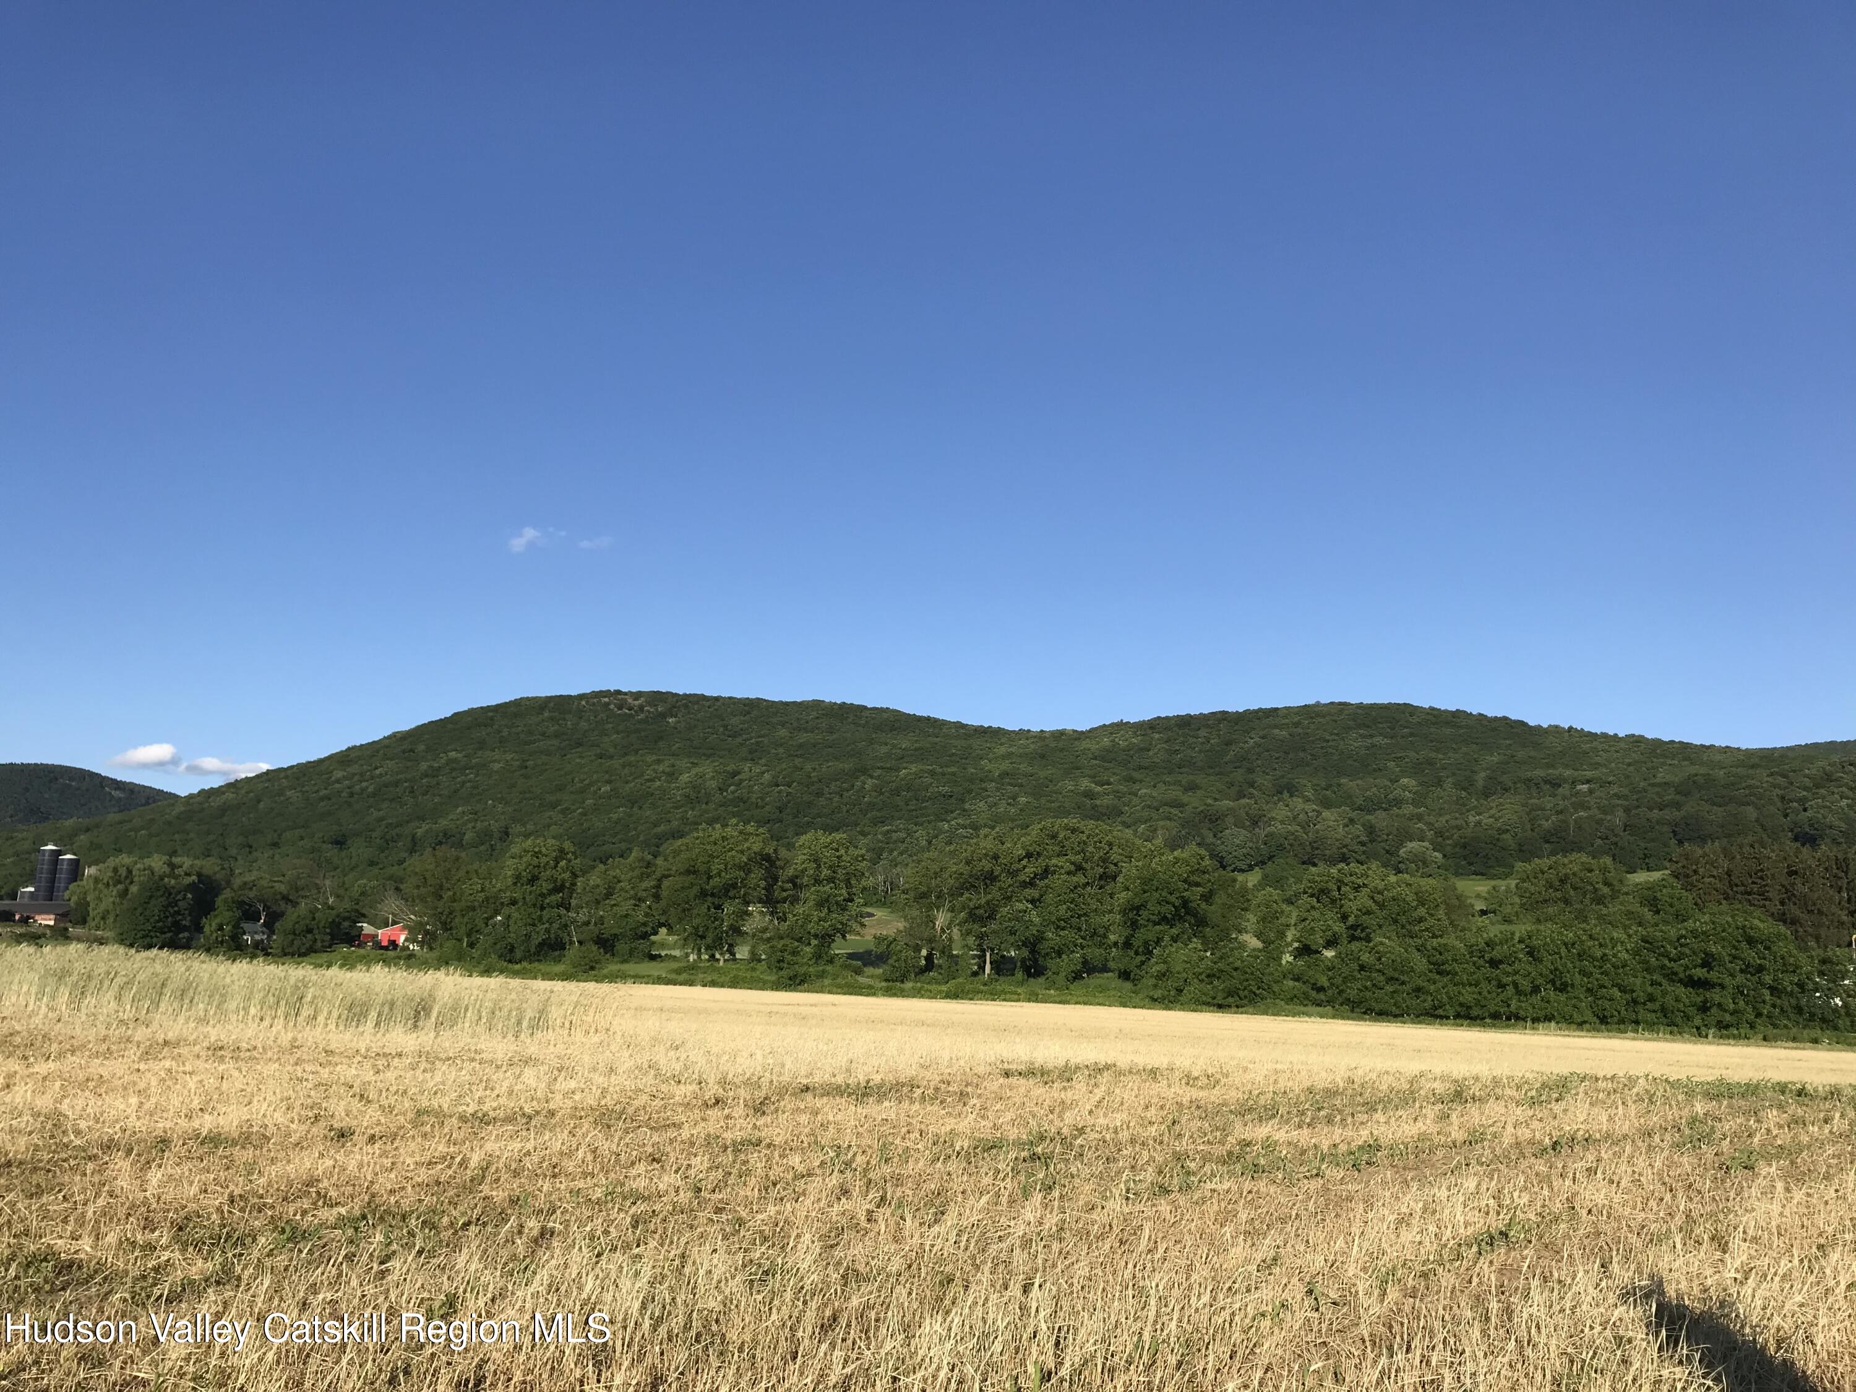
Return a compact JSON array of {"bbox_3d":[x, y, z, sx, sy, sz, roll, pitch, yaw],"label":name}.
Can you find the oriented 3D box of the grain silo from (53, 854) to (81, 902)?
[{"bbox_3d":[-276.090,61.470,480.390,6.100,21.500,6.100,8,-11,-29],"label":"grain silo"}]

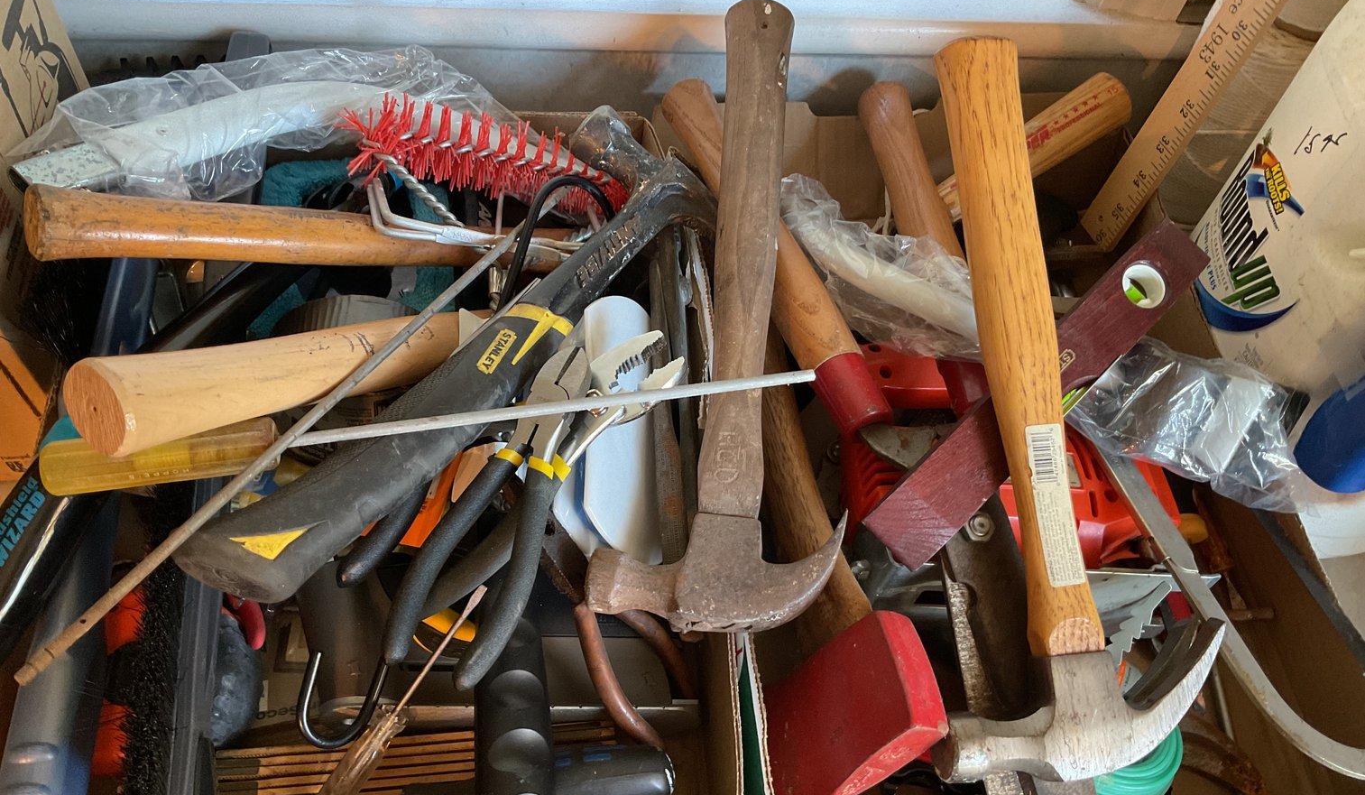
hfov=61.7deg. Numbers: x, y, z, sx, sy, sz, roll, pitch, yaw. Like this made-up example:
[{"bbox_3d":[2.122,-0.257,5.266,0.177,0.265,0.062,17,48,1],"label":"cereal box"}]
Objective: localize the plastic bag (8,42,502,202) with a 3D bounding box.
[{"bbox_3d":[-0.222,-0.147,0.613,0.270,0.055,0.070,-7,56,-12],"label":"plastic bag"}]

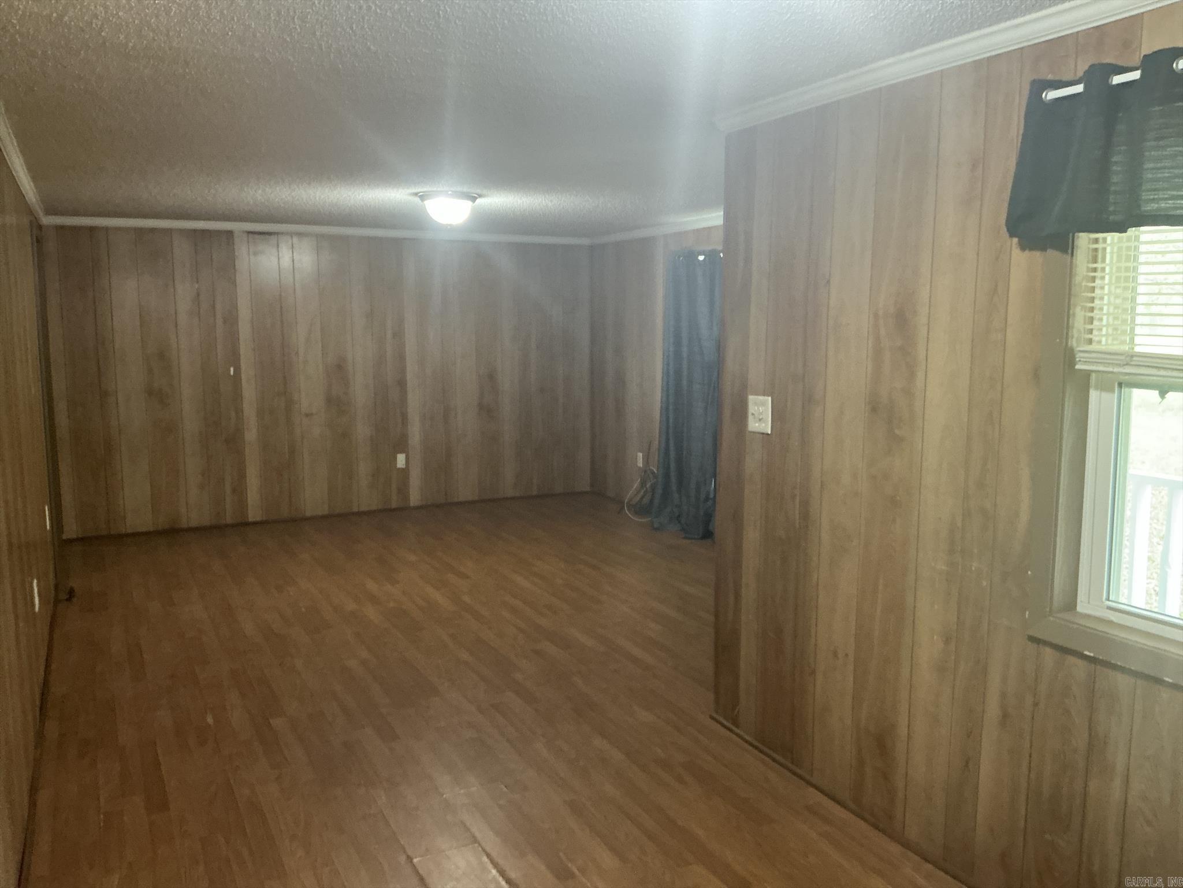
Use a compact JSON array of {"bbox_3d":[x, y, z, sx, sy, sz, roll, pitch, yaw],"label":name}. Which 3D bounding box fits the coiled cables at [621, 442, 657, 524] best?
[{"bbox_3d":[0.363,0.264,7.317,0.170,0.550,0.340,-4,9,-27],"label":"coiled cables"}]

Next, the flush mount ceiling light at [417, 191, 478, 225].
[{"bbox_3d":[-0.793,-1.296,5.327,0.335,0.155,0.335,-4,8,-27],"label":"flush mount ceiling light"}]

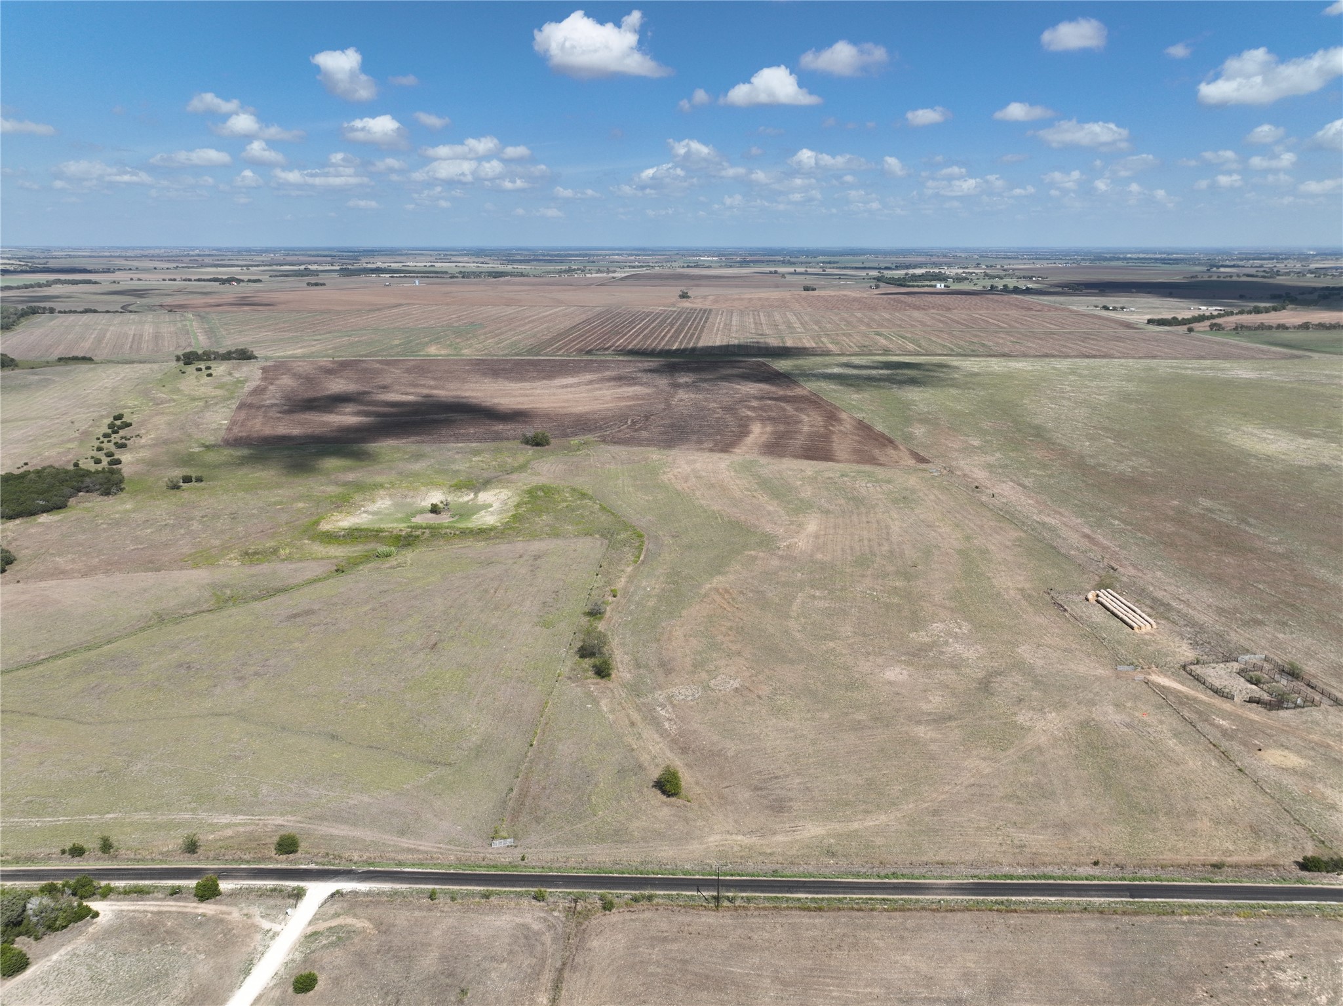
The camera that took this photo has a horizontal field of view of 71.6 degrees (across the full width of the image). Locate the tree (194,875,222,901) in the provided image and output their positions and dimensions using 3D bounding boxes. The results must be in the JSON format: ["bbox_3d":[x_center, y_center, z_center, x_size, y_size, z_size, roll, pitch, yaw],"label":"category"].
[{"bbox_3d":[-85.230,70.920,171.270,4.700,4.800,4.600,-9,18,-29],"label":"tree"}]

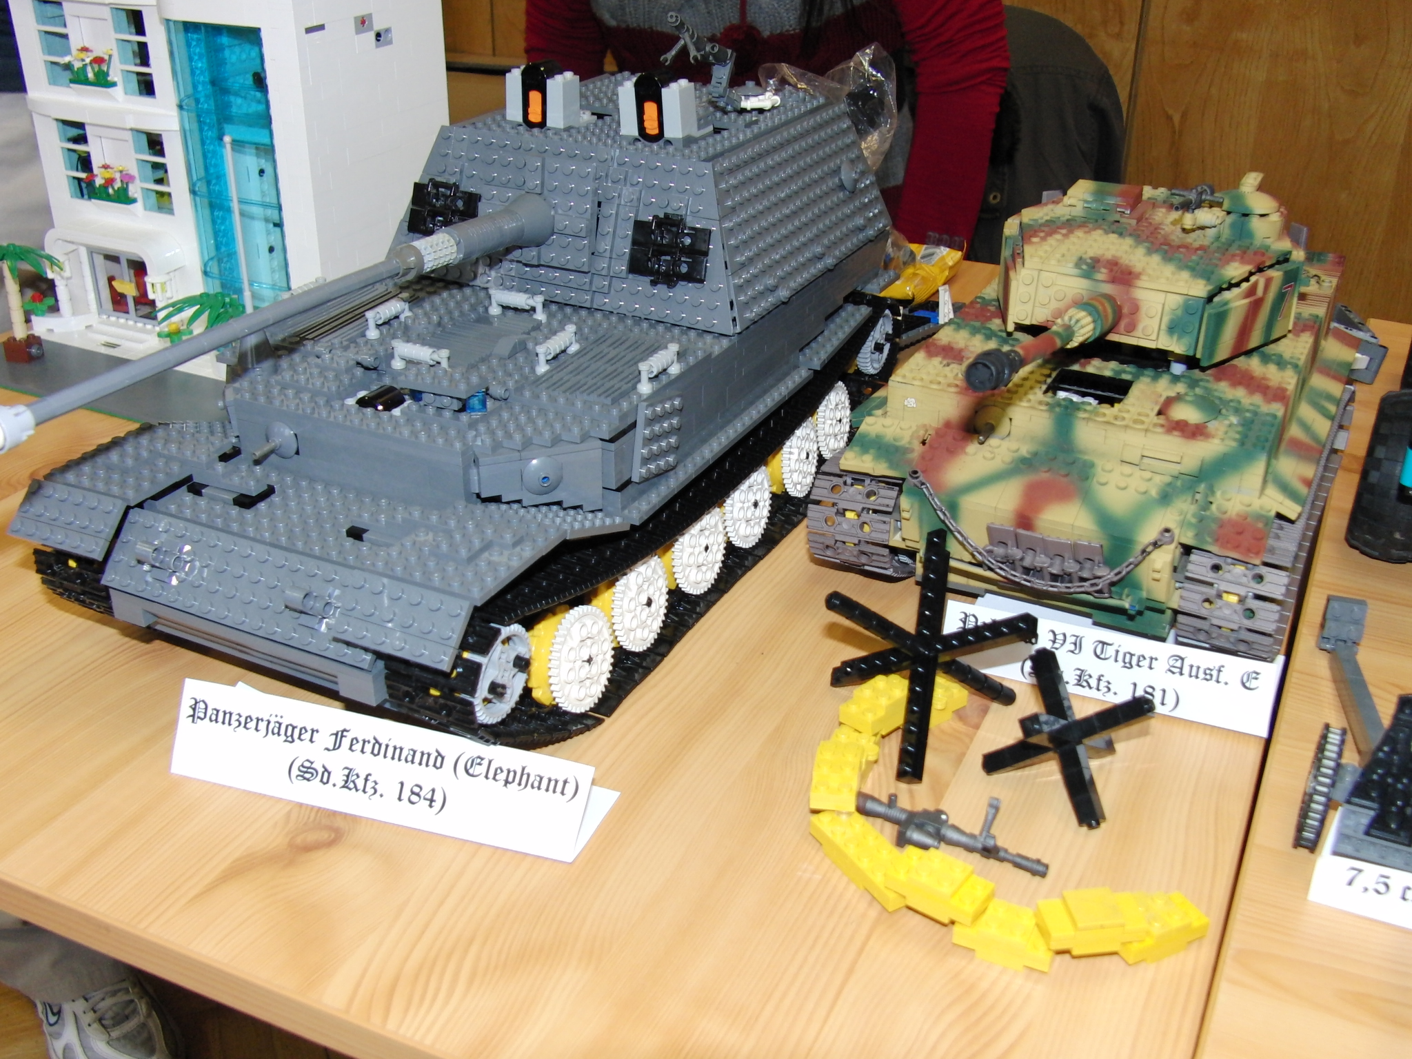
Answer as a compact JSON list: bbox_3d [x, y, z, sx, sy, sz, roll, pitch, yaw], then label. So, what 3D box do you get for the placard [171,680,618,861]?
[{"bbox_3d":[-0.120,0.083,0.552,0.166,0.032,0.041,9,30,15],"label":"placard"}]

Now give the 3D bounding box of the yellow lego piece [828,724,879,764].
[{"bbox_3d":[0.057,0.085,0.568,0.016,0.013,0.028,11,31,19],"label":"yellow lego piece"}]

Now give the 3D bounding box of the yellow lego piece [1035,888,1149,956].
[{"bbox_3d":[0.126,0.128,0.480,0.032,0.013,0.016,-3,29,-6],"label":"yellow lego piece"}]

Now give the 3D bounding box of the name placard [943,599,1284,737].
[{"bbox_3d":[0.170,0.048,0.617,0.135,0.030,0.039,12,31,20],"label":"name placard"}]

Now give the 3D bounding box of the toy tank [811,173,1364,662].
[{"bbox_3d":[0.212,-0.095,0.730,0.207,0.170,0.330,14,32,22],"label":"toy tank"}]

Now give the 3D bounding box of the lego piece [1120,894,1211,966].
[{"bbox_3d":[0.149,0.131,0.486,0.032,0.014,0.016,-13,32,-23],"label":"lego piece"}]

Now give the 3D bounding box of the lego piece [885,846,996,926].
[{"bbox_3d":[0.078,0.119,0.492,0.032,0.015,0.016,20,35,31],"label":"lego piece"}]

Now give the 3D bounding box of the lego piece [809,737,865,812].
[{"bbox_3d":[0.049,0.090,0.544,0.016,0.015,0.032,5,30,9],"label":"lego piece"}]

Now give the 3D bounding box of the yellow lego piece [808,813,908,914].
[{"bbox_3d":[0.057,0.115,0.516,0.016,0.011,0.048,-16,33,-27],"label":"yellow lego piece"}]

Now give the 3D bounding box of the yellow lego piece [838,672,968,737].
[{"bbox_3d":[0.079,0.069,0.589,0.054,0.021,0.020,-21,35,-33],"label":"yellow lego piece"}]

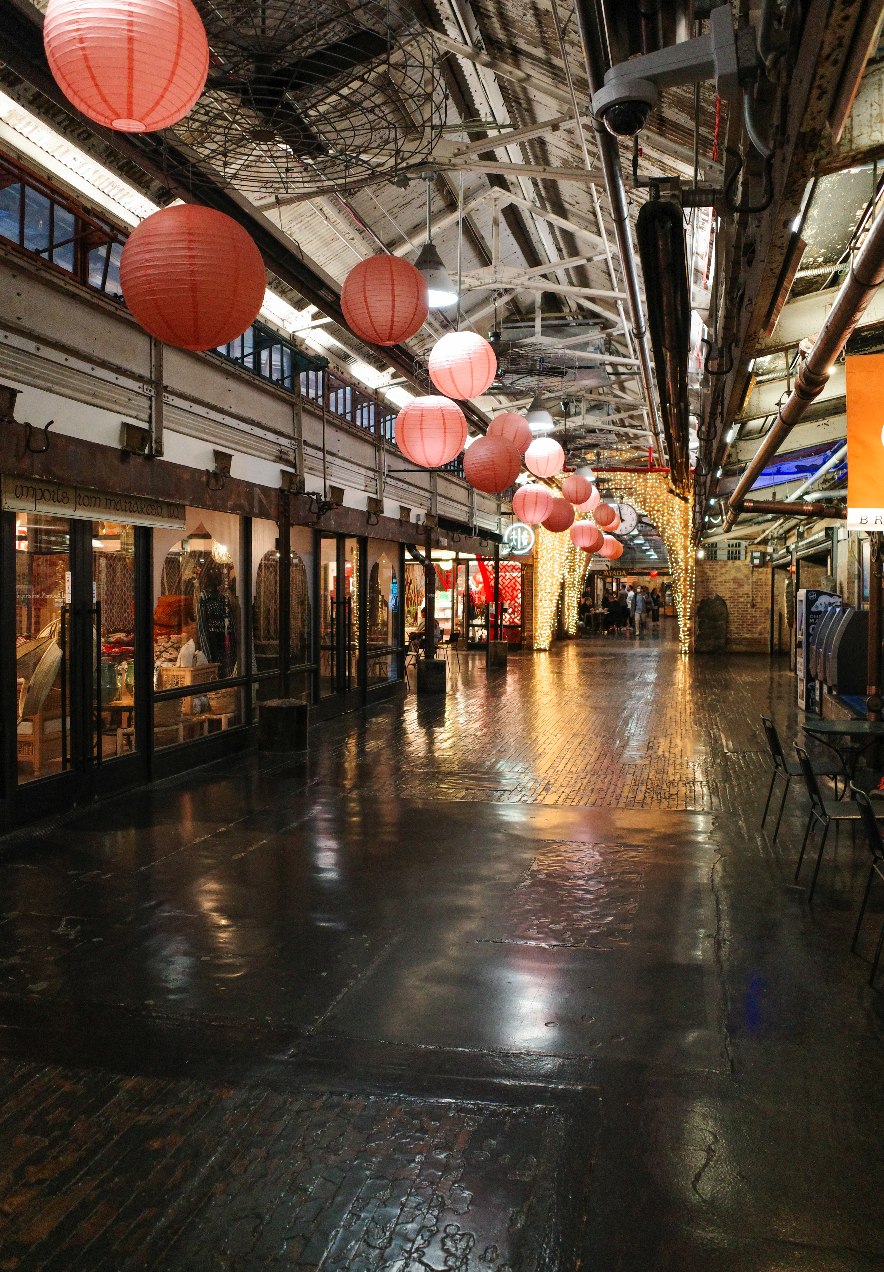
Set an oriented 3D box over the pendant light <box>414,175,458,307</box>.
[{"bbox_3d":[-0.093,-3.253,8.445,0.440,1.018,0.440,0,3,0],"label":"pendant light"}]

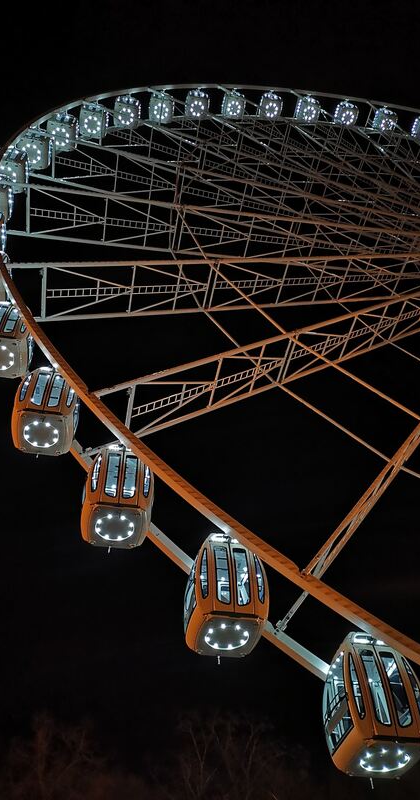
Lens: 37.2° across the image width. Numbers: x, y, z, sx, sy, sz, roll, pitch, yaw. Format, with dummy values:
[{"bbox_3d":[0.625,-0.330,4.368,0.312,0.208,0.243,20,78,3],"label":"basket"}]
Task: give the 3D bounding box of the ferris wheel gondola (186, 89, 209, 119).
[{"bbox_3d":[-1.048,-23.774,50.230,1.845,2.430,1.665,8,-52,-8],"label":"ferris wheel gondola"}]

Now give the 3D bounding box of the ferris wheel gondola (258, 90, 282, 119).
[{"bbox_3d":[5.242,-25.691,54.549,1.845,2.430,1.665,8,-52,-8],"label":"ferris wheel gondola"}]

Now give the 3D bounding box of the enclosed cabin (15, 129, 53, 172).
[{"bbox_3d":[-10.127,-14.732,36.393,1.760,2.430,1.750,8,-52,-7],"label":"enclosed cabin"}]

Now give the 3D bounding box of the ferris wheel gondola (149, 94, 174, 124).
[{"bbox_3d":[-3.666,-22.742,48.435,1.760,2.430,1.750,8,-52,-7],"label":"ferris wheel gondola"}]

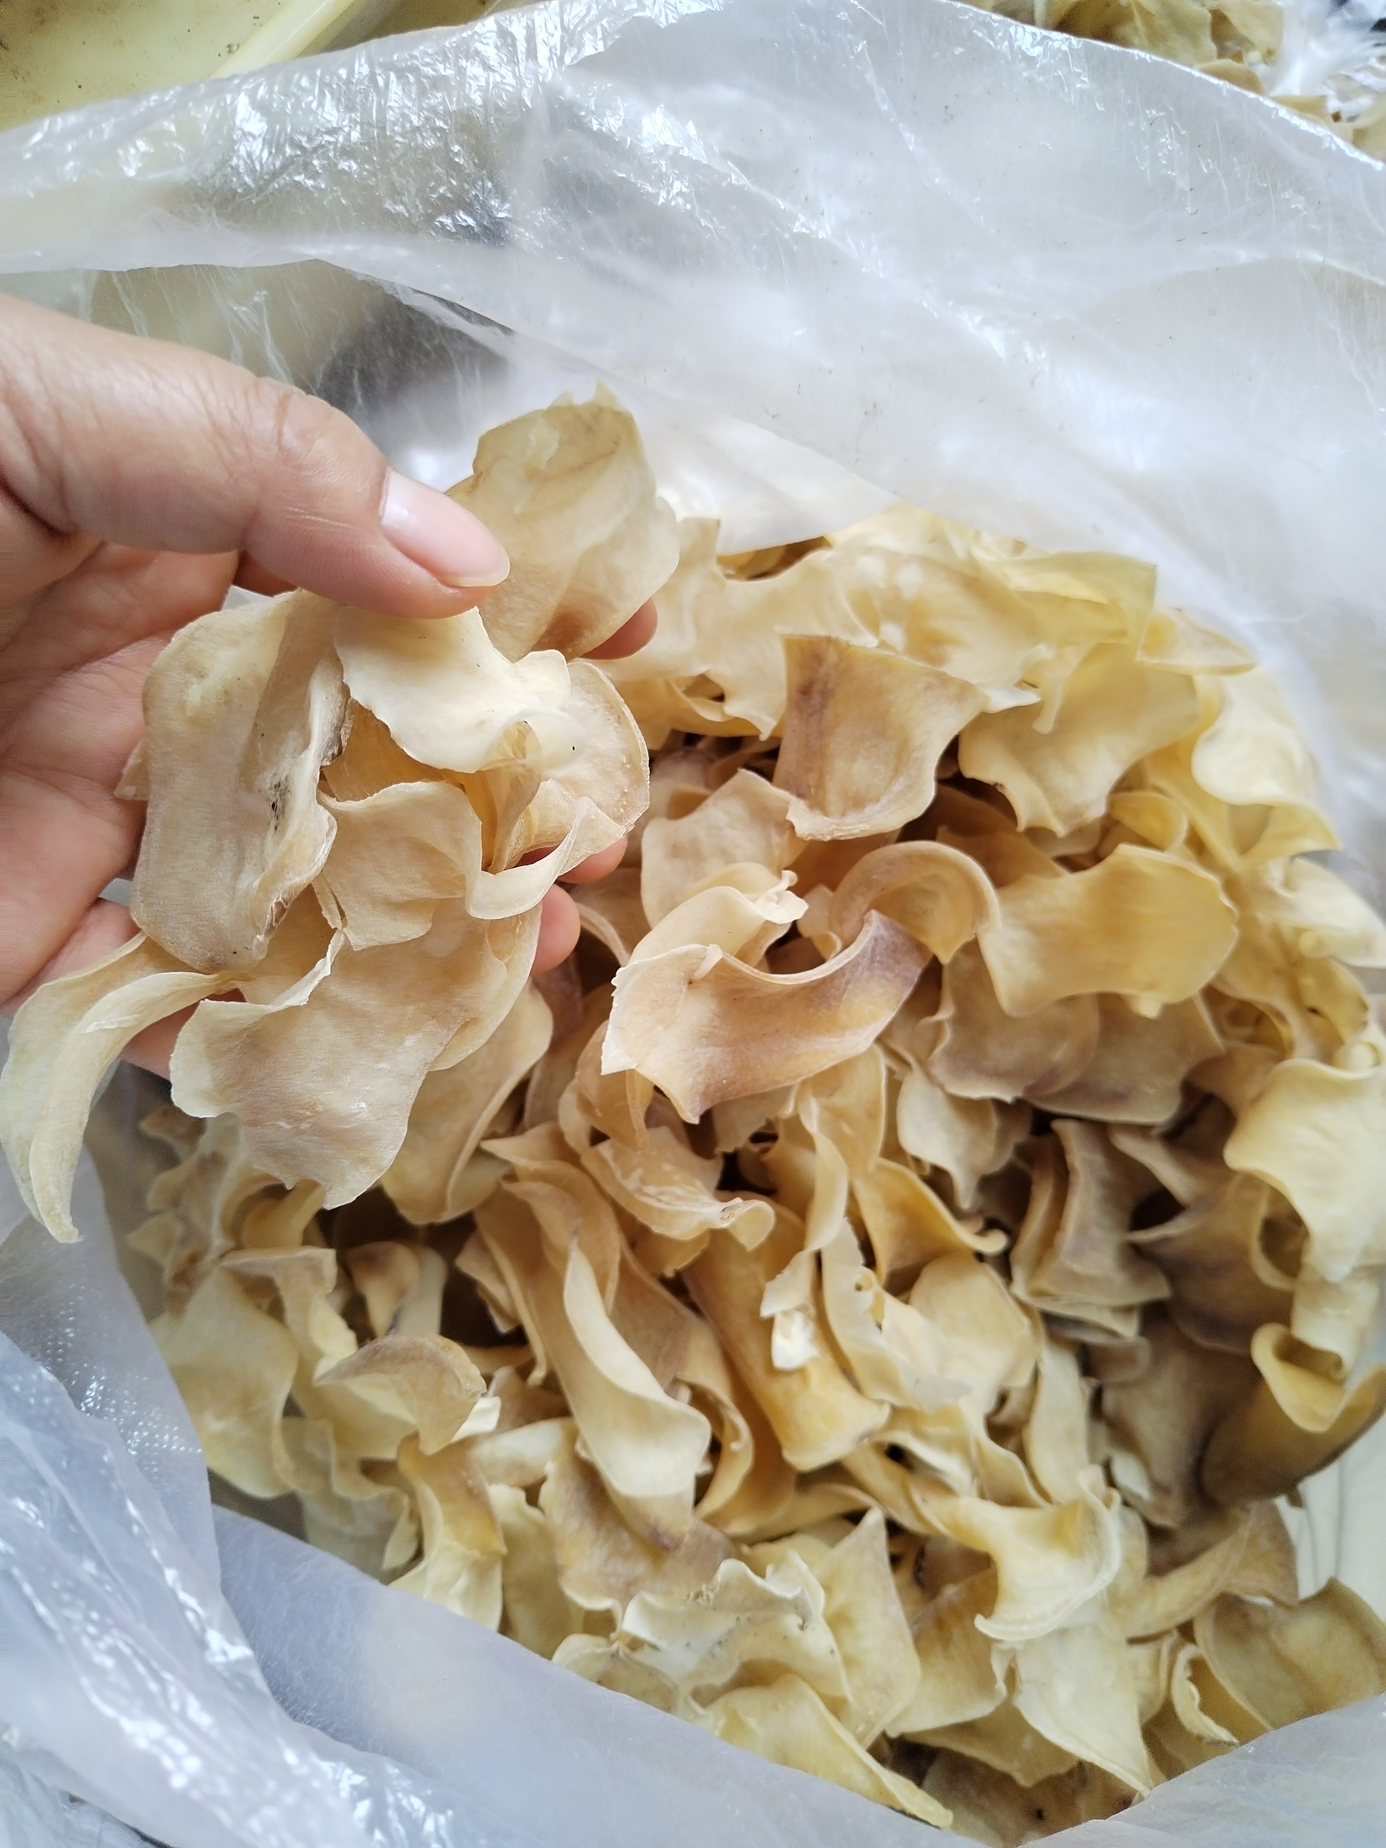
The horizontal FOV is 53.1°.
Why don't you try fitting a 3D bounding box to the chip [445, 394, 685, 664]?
[{"bbox_3d":[-0.019,-0.056,0.198,0.032,0.014,0.040,5,98,-7],"label":"chip"}]

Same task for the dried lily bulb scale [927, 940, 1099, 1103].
[{"bbox_3d":[0.065,0.018,0.280,0.036,0.014,0.038,6,79,10],"label":"dried lily bulb scale"}]

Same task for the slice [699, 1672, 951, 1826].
[{"bbox_3d":[0.025,0.166,0.275,0.047,0.015,0.029,28,76,18],"label":"slice"}]

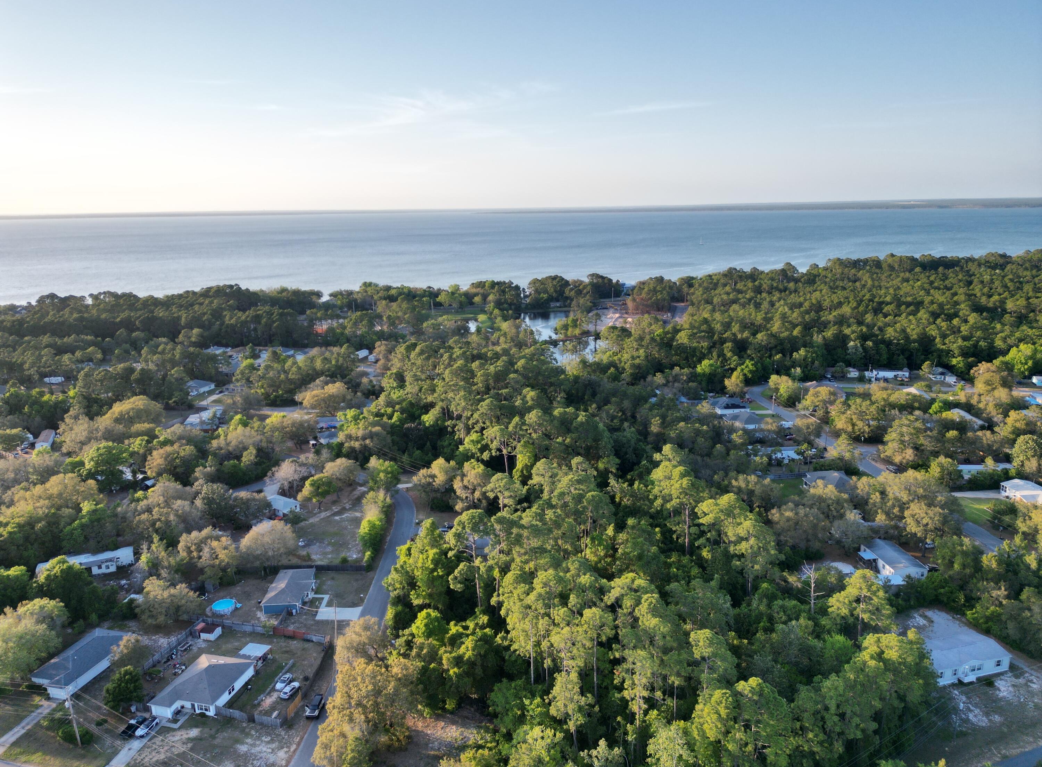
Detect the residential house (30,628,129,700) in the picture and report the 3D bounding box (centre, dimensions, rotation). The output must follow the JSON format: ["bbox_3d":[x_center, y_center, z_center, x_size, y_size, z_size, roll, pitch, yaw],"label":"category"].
[{"bbox_3d":[-88.648,55.490,145.843,10.200,4.650,18.500,3,14,14],"label":"residential house"}]

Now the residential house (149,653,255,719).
[{"bbox_3d":[-60.212,56.935,137.423,11.900,5.050,15.800,3,14,14],"label":"residential house"}]

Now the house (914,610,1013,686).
[{"bbox_3d":[86.497,53.784,142.507,17.200,4.300,8.600,-4,14,-13],"label":"house"}]

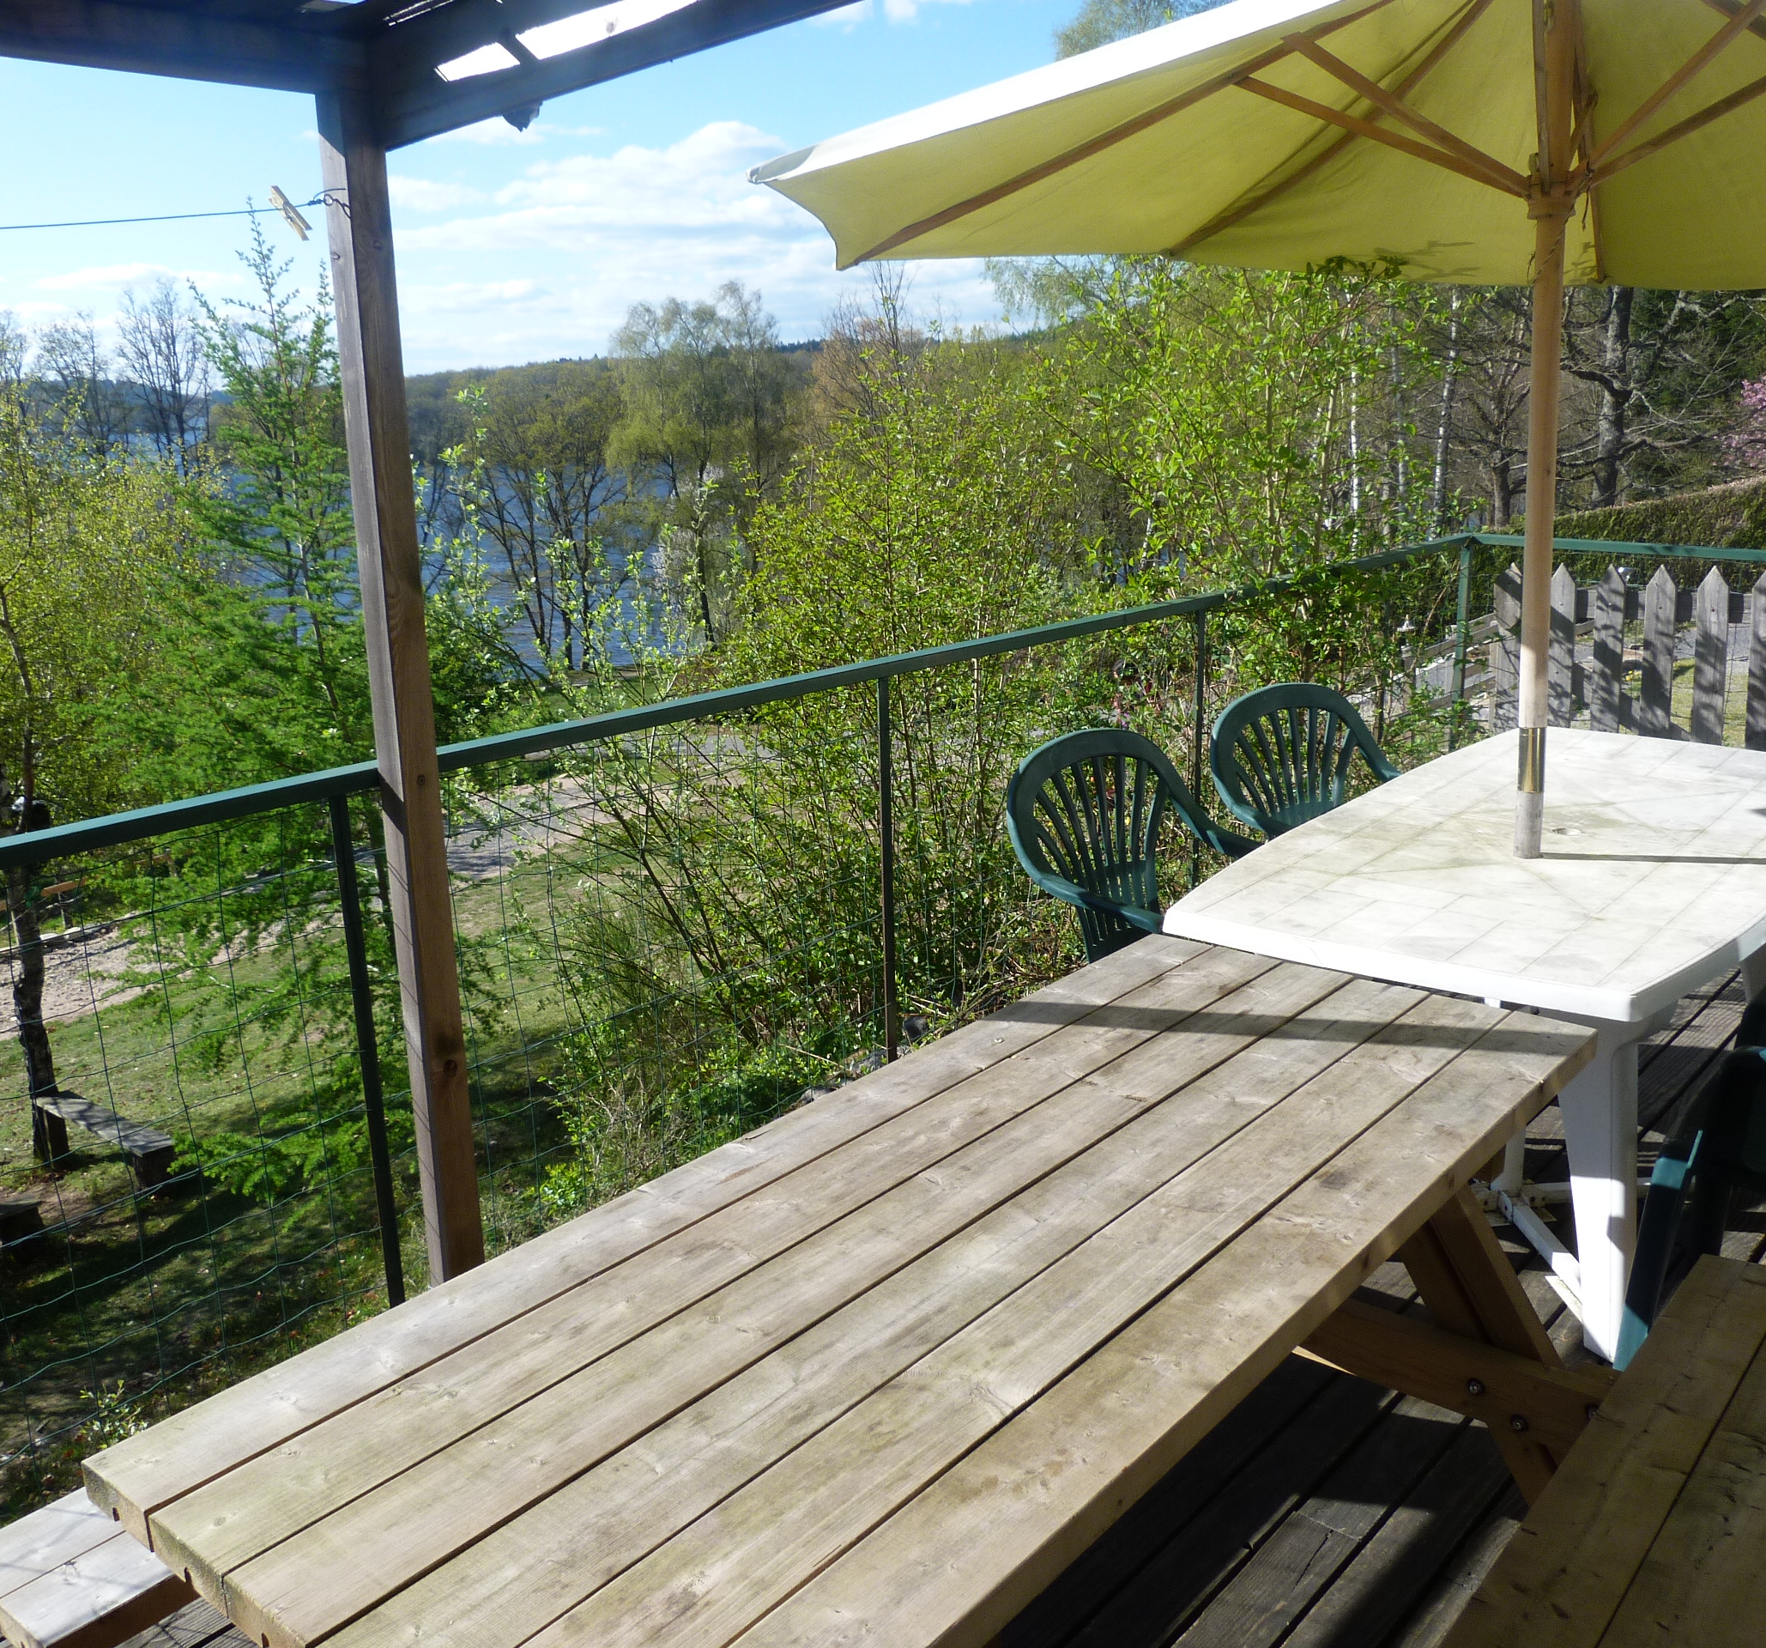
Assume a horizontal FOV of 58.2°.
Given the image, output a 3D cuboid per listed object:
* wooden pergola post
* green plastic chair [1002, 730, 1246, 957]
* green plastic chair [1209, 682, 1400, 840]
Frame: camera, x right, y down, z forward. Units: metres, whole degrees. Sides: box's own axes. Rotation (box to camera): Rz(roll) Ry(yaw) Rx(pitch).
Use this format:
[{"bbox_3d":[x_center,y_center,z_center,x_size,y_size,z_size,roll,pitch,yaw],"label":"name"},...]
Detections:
[{"bbox_3d":[-0.768,-0.066,2.596,0.075,2.100,0.075,11,18,39],"label":"wooden pergola post"},{"bbox_3d":[0.619,0.289,3.506,0.585,0.870,0.570,-13,18,-38],"label":"green plastic chair"},{"bbox_3d":[1.169,0.145,4.019,0.585,0.870,0.570,-11,17,-33],"label":"green plastic chair"}]

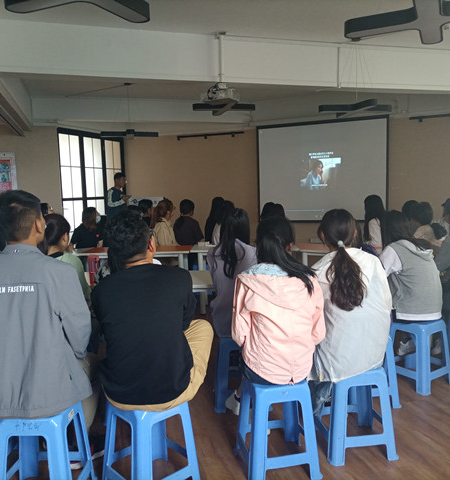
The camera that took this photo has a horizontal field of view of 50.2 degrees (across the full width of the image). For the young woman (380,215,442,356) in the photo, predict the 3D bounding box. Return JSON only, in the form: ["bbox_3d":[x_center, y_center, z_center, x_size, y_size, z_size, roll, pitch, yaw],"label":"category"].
[{"bbox_3d":[1.380,0.381,3.690,0.500,1.240,0.780,-2,6,-3],"label":"young woman"}]

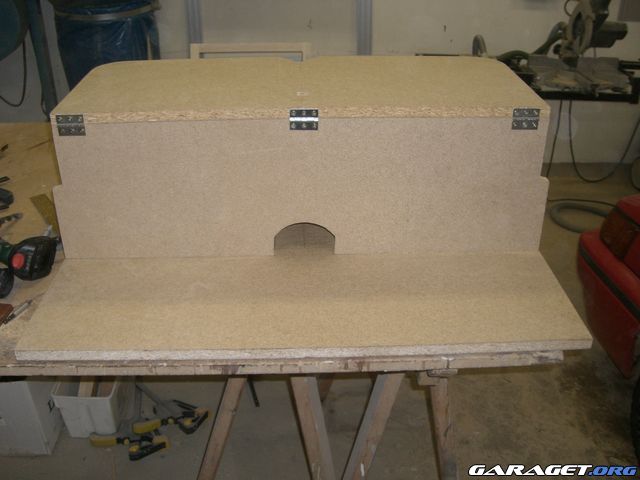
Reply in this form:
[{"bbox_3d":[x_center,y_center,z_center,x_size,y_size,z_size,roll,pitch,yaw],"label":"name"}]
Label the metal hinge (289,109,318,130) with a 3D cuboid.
[{"bbox_3d":[-0.032,-0.246,1.445,0.058,0.043,0.009,-1,27,-1],"label":"metal hinge"}]

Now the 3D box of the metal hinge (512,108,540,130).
[{"bbox_3d":[0.427,-0.250,1.453,0.058,0.043,0.009,-1,27,-1],"label":"metal hinge"}]

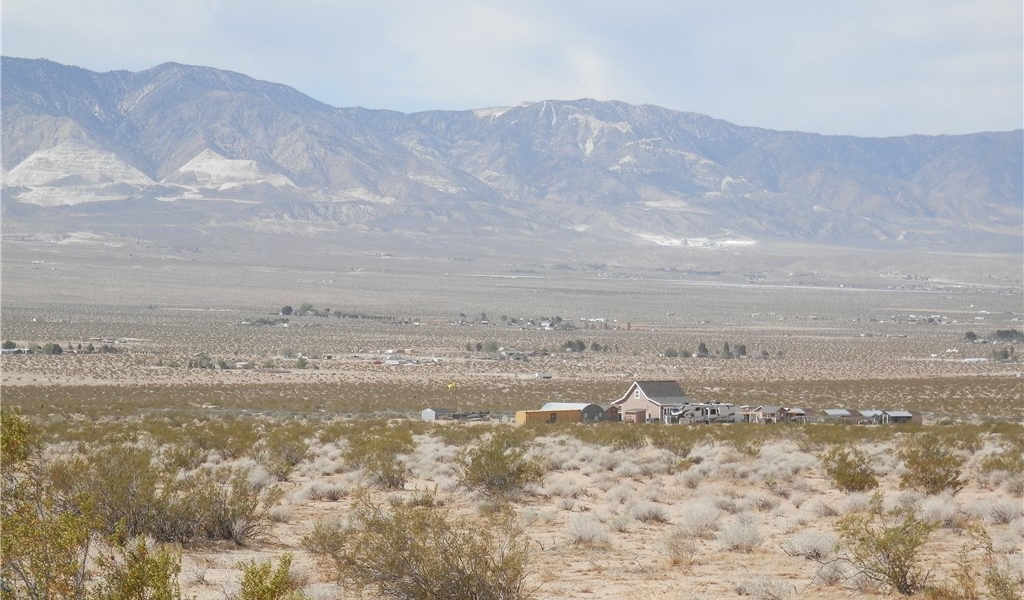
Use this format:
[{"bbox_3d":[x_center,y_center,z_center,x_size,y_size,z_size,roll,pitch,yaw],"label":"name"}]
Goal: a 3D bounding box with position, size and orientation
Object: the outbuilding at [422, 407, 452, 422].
[{"bbox_3d":[-13.401,20.585,467.000,4.100,2.300,3.500,0,-1,-43],"label":"outbuilding"}]

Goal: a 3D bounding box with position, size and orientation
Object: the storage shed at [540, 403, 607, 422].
[{"bbox_3d":[10.389,19.690,450.000,10.164,3.479,6.008,-1,-2,45],"label":"storage shed"}]

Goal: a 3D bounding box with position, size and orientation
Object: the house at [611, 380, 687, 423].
[{"bbox_3d":[24.800,17.800,450.000,10.000,7.300,11.300,1,-1,-43],"label":"house"}]

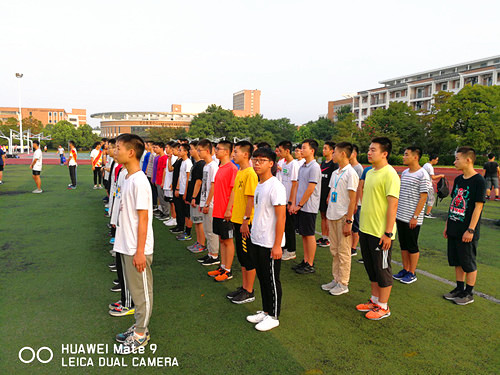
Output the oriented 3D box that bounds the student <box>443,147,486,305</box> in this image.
[{"bbox_3d":[2.330,0.408,4.236,0.350,1.700,0.490,-1,6,-22],"label":"student"}]

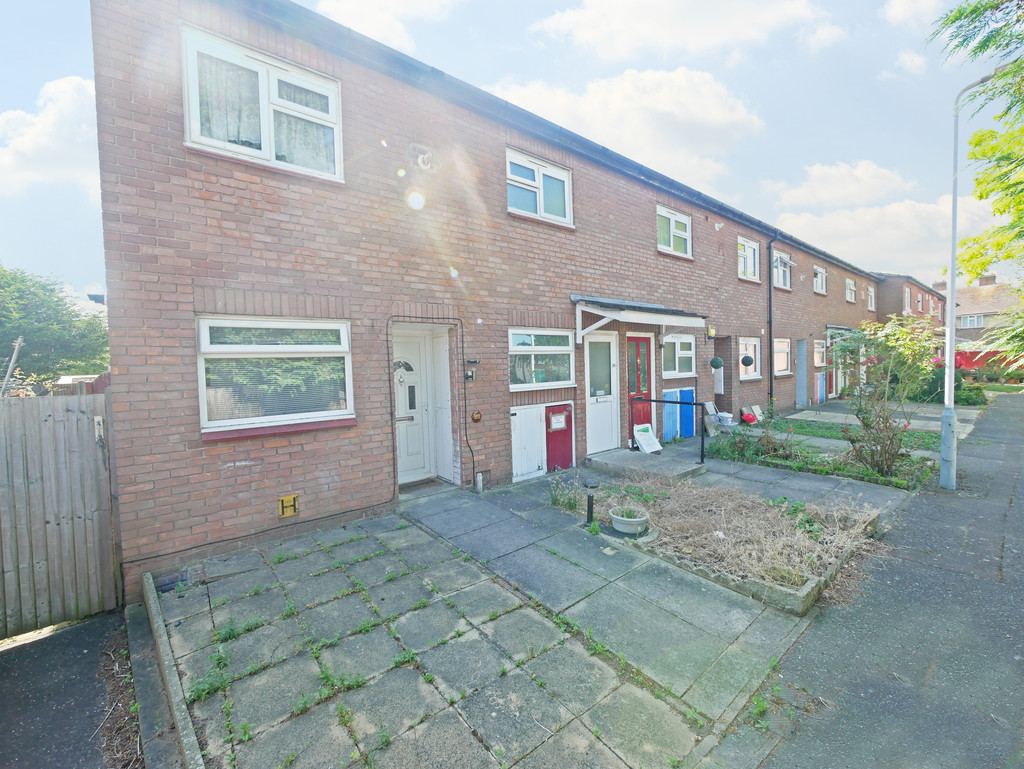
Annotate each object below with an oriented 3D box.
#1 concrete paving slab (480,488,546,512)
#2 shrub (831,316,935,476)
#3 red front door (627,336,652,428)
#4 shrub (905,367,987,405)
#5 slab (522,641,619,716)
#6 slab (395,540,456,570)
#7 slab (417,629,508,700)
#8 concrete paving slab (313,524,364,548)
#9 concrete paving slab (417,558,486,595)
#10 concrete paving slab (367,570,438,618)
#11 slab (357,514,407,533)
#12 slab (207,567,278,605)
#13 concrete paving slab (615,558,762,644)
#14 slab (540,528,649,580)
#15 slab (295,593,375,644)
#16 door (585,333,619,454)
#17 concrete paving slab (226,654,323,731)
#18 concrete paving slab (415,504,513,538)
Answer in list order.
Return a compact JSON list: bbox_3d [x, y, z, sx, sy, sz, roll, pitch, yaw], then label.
[{"bbox_3d":[0.029,1.451,5.115,0.466,0.050,0.752,-4,5,-38],"label":"concrete paving slab"},{"bbox_3d":[5.524,0.217,6.171,1.250,2.270,1.200,0,3,42],"label":"shrub"},{"bbox_3d":[2.397,0.087,7.750,0.760,1.950,0.060,-3,3,-38],"label":"red front door"},{"bbox_3d":[15.878,-0.015,15.118,1.700,1.250,2.100,-4,3,-38],"label":"shrub"},{"bbox_3d":[0.355,1.678,2.376,0.440,0.050,0.440,-3,5,-39],"label":"slab"},{"bbox_3d":[-0.791,1.568,3.763,0.445,0.050,0.450,-3,5,-39],"label":"slab"},{"bbox_3d":[-0.270,1.665,2.450,0.445,0.050,0.450,-3,5,-39],"label":"slab"},{"bbox_3d":[-1.716,1.548,4.168,0.440,0.050,0.410,-3,4,-38],"label":"concrete paving slab"},{"bbox_3d":[-0.497,1.613,3.477,0.440,0.045,0.450,-4,5,-38],"label":"concrete paving slab"},{"bbox_3d":[-0.845,1.615,3.154,0.440,0.050,0.445,-3,5,-39],"label":"concrete paving slab"},{"bbox_3d":[-1.353,1.527,4.446,0.450,0.050,0.410,-3,4,-38],"label":"slab"},{"bbox_3d":[-2.109,1.597,3.261,0.445,0.050,0.450,-3,5,-39],"label":"slab"},{"bbox_3d":[1.327,1.619,3.156,0.600,0.050,0.910,-4,5,-38],"label":"concrete paving slab"},{"bbox_3d":[0.748,1.540,3.783,0.610,0.050,0.880,-4,5,-38],"label":"slab"},{"bbox_3d":[-1.167,1.622,2.857,0.450,0.050,0.450,-3,4,-39],"label":"slab"},{"bbox_3d":[1.555,0.119,7.120,0.860,2.040,0.070,-3,2,-37],"label":"door"},{"bbox_3d":[-1.251,1.677,2.236,0.445,0.050,0.440,-3,5,-39],"label":"concrete paving slab"},{"bbox_3d":[-0.463,1.513,4.611,0.895,0.050,0.610,-3,5,-39],"label":"concrete paving slab"}]

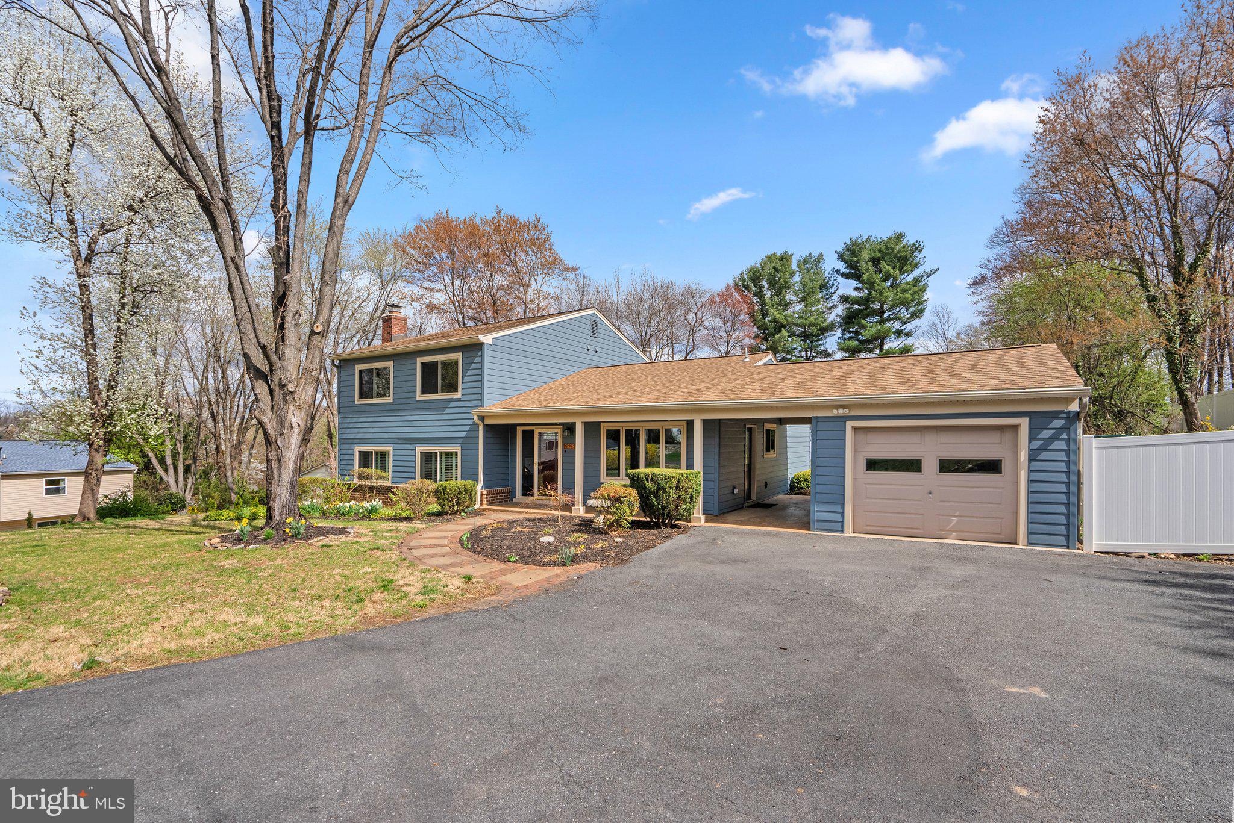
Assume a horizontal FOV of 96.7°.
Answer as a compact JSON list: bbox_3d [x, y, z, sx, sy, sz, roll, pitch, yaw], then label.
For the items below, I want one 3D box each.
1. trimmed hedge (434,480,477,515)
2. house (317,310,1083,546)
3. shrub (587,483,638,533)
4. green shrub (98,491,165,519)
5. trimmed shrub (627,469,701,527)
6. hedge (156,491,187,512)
[{"bbox_3d":[-4.402,2.373,15.000,1.150,0.950,1.100,-2,-3,31],"label":"trimmed hedge"},{"bbox_3d":[1.745,-0.558,19.117,20.700,7.200,12.000,-2,-3,31],"label":"house"},{"bbox_3d":[-0.081,2.021,11.500,1.000,1.020,0.950,0,-3,0],"label":"shrub"},{"bbox_3d":[-16.105,3.119,18.200,2.100,0.950,1.500,-2,-3,31],"label":"green shrub"},{"bbox_3d":[1.012,1.909,12.000,1.500,1.300,1.250,-2,-3,31],"label":"trimmed shrub"},{"bbox_3d":[-17.313,3.500,21.300,1.250,0.850,1.200,-2,-3,31],"label":"hedge"}]

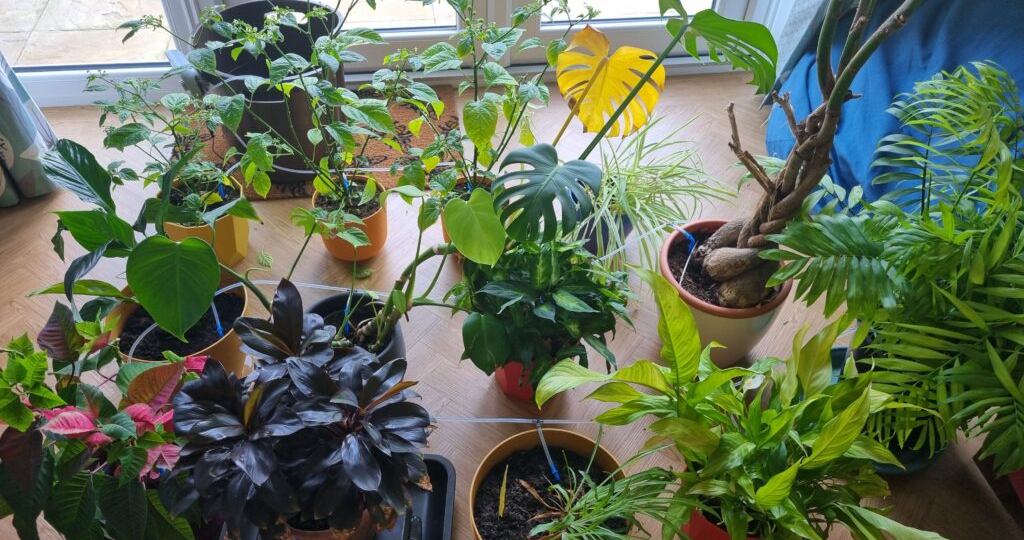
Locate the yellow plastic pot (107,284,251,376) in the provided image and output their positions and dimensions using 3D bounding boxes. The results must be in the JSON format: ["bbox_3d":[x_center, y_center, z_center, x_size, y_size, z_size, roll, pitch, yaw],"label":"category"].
[{"bbox_3d":[-0.619,0.140,1.488,0.245,0.200,0.245,-5,47,-7],"label":"yellow plastic pot"}]

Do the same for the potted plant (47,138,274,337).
[{"bbox_3d":[-0.627,0.021,1.402,0.440,0.430,0.400,3,47,0],"label":"potted plant"}]

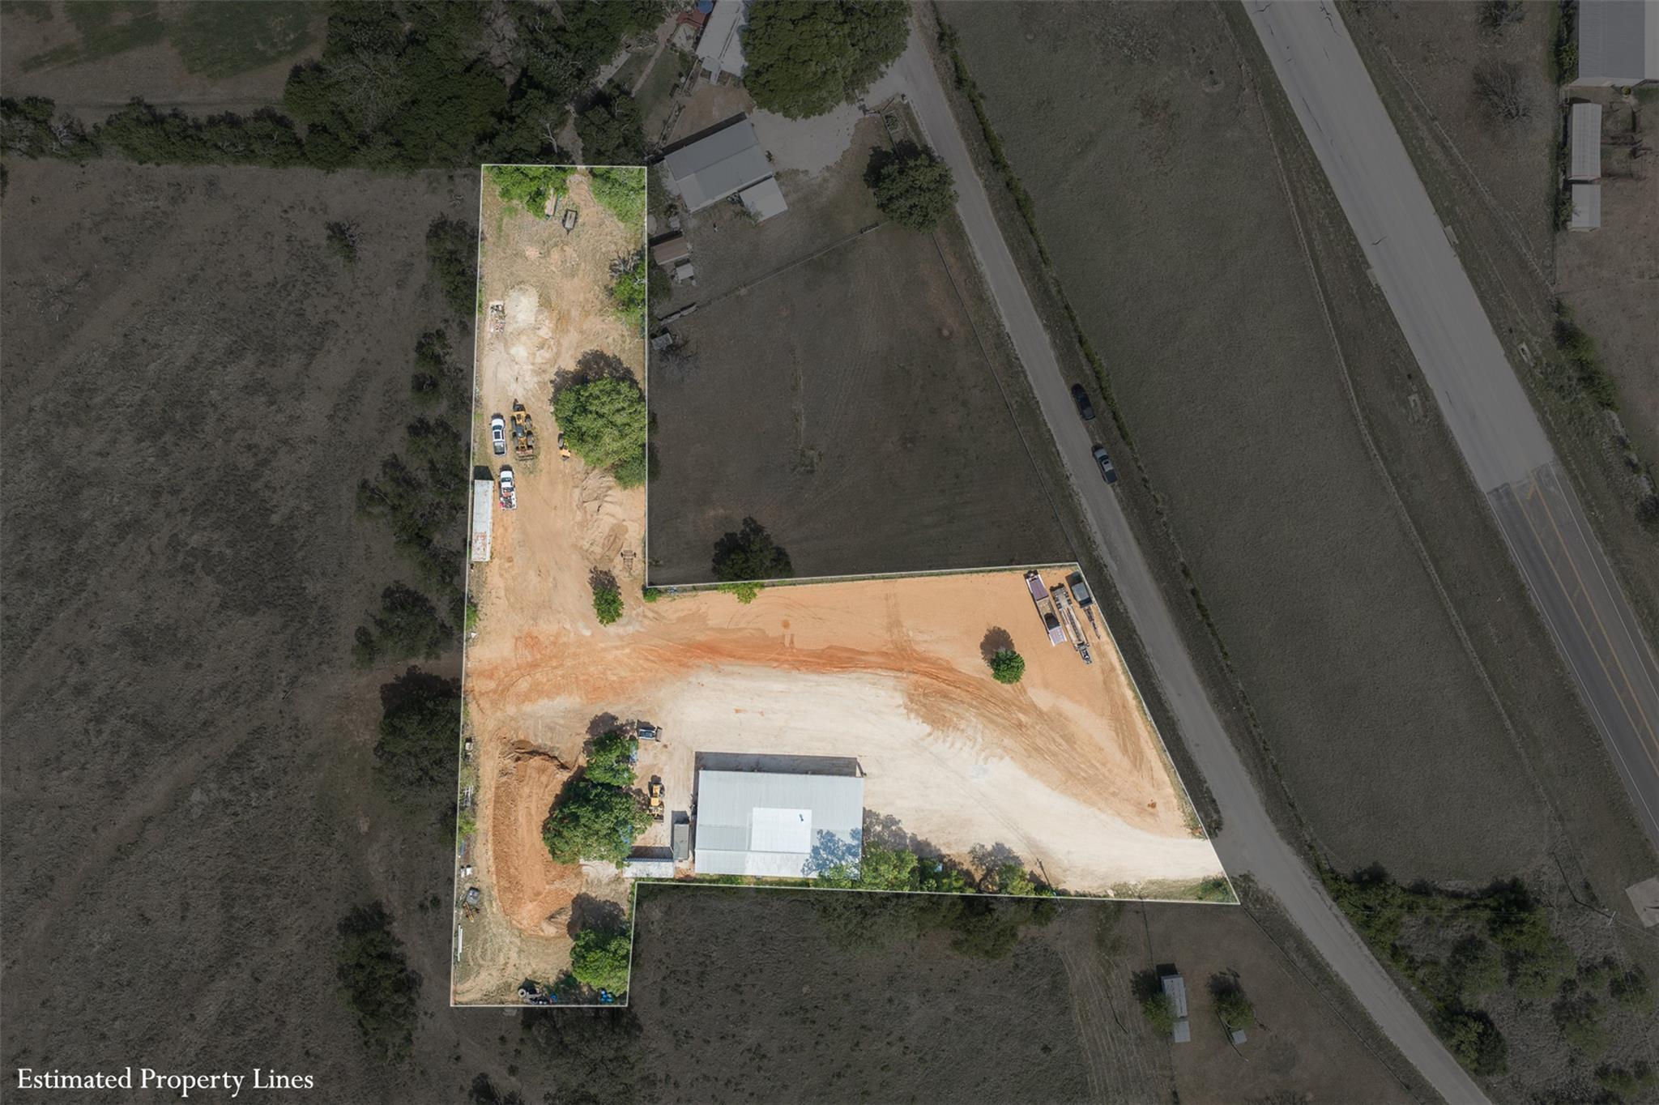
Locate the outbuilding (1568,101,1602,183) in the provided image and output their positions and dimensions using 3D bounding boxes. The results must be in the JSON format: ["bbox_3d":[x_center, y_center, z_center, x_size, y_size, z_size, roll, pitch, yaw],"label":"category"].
[{"bbox_3d":[128.440,-69.850,219.550,4.850,2.900,12.400,1,90,0],"label":"outbuilding"}]

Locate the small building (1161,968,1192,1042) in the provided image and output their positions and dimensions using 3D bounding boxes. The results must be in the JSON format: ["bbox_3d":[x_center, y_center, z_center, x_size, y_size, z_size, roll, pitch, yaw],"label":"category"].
[{"bbox_3d":[58.970,77.570,219.800,3.100,2.400,11.000,-7,90,0],"label":"small building"}]

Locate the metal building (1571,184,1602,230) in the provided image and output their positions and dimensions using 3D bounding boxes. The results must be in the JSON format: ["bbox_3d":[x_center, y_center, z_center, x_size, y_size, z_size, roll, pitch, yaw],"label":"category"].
[{"bbox_3d":[128.330,-58.780,219.550,4.850,2.900,7.200,1,90,0],"label":"metal building"}]

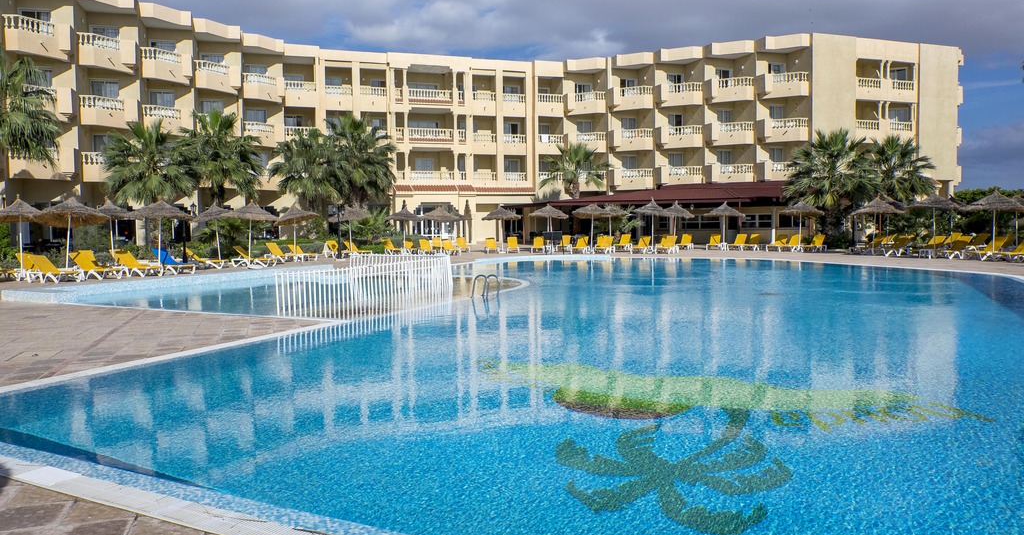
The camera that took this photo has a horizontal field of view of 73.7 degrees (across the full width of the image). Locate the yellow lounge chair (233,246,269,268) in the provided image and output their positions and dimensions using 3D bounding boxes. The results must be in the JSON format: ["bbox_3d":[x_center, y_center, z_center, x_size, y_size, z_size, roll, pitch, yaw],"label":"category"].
[{"bbox_3d":[-10.857,-0.467,28.765,1.780,0.870,0.690,0,4,16],"label":"yellow lounge chair"}]

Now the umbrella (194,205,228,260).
[{"bbox_3d":[-13.042,-1.477,30.155,2.200,2.777,2.200,-1,3,0],"label":"umbrella"}]

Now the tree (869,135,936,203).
[{"bbox_3d":[23.439,-4.660,41.314,4.400,6.831,4.400,-1,3,0],"label":"tree"}]

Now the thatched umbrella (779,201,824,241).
[{"bbox_3d":[14.698,-2.060,34.720,2.200,2.530,2.200,-1,4,0],"label":"thatched umbrella"}]

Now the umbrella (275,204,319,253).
[{"bbox_3d":[-10.318,-1.649,32.752,2.150,2.737,2.150,-1,3,0],"label":"umbrella"}]

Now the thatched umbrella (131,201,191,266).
[{"bbox_3d":[-13.085,-1.158,25.566,2.300,2.691,2.300,-1,3,0],"label":"thatched umbrella"}]

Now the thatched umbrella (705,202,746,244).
[{"bbox_3d":[11.529,-2.206,36.918,2.150,2.610,2.150,-1,4,0],"label":"thatched umbrella"}]

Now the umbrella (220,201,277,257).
[{"bbox_3d":[-10.427,-1.359,27.118,2.130,2.590,2.130,-1,4,0],"label":"umbrella"}]

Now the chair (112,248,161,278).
[{"bbox_3d":[-12.873,-0.136,23.444,1.830,0.900,0.690,1,4,25],"label":"chair"}]

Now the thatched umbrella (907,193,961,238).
[{"bbox_3d":[16.906,-1.642,27.318,2.130,2.590,2.130,-1,4,0],"label":"thatched umbrella"}]

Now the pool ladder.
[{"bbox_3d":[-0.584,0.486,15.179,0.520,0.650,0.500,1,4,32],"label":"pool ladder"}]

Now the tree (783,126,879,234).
[{"bbox_3d":[17.398,-4.273,37.293,5.100,6.570,5.100,-1,4,0],"label":"tree"}]

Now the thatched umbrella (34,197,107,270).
[{"bbox_3d":[-15.678,-1.151,24.216,2.500,2.650,2.500,-1,4,0],"label":"thatched umbrella"}]

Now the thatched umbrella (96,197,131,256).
[{"bbox_3d":[-16.317,-1.448,27.711,2.050,2.820,2.050,-1,4,0],"label":"thatched umbrella"}]

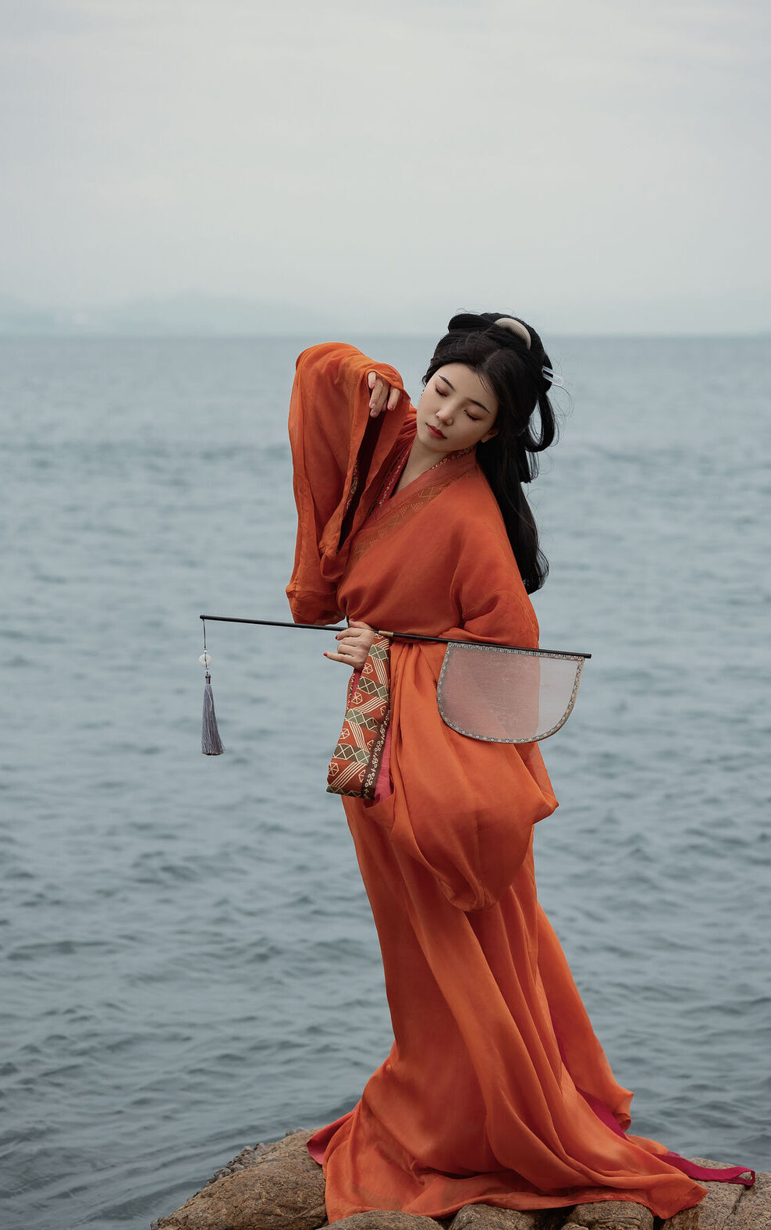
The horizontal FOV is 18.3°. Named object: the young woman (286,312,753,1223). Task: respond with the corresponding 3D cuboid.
[{"bbox_3d":[0.225,0.290,4.350,0.720,1.540,0.740,6,9,40],"label":"young woman"}]

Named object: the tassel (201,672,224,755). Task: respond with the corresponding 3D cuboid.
[{"bbox_3d":[-0.304,0.172,4.200,0.039,0.147,0.037,-3,7,0],"label":"tassel"}]

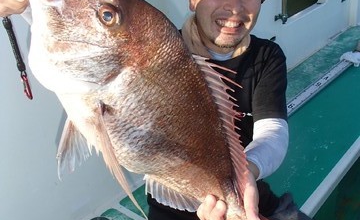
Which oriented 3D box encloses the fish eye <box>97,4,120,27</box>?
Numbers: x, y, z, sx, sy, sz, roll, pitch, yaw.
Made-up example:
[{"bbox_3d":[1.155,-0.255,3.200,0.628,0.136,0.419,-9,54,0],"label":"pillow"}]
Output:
[{"bbox_3d":[-0.092,-0.122,0.504,0.030,0.028,0.014,0,6,0],"label":"fish eye"}]

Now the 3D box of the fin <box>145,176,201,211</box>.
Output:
[{"bbox_3d":[-0.011,0.123,0.580,0.096,0.034,0.012,26,6,-13],"label":"fin"}]

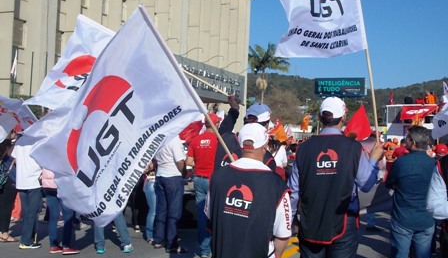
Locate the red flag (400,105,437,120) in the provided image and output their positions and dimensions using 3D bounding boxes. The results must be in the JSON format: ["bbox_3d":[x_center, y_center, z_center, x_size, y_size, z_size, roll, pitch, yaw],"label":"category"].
[{"bbox_3d":[10.264,-0.871,28.000,1.850,0.720,0.250,2,0,24],"label":"red flag"}]

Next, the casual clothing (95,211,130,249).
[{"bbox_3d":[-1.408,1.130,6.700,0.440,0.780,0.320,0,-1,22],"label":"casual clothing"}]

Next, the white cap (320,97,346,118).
[{"bbox_3d":[0.795,-0.147,3.777,0.180,0.150,0.260,2,0,39],"label":"white cap"}]

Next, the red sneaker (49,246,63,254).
[{"bbox_3d":[-2.159,1.573,6.900,0.250,0.100,0.090,3,0,-18],"label":"red sneaker"}]

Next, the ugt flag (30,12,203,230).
[{"bbox_3d":[-0.760,-0.035,3.700,1.250,1.120,0.350,-36,0,-7],"label":"ugt flag"}]

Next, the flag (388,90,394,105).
[{"bbox_3d":[9.470,-1.781,30.000,0.360,0.920,0.150,0,-1,0],"label":"flag"}]

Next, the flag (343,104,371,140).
[{"bbox_3d":[2.833,-0.128,11.300,0.600,0.800,0.200,2,0,11],"label":"flag"}]

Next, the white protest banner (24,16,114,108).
[{"bbox_3d":[-1.158,-0.428,4.500,0.800,0.900,0.250,29,0,0],"label":"white protest banner"}]

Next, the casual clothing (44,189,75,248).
[{"bbox_3d":[-2.055,1.097,6.650,0.320,0.800,0.340,0,-1,-30],"label":"casual clothing"}]

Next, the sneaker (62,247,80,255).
[{"bbox_3d":[-1.954,1.570,6.800,0.250,0.100,0.090,3,0,-18],"label":"sneaker"}]

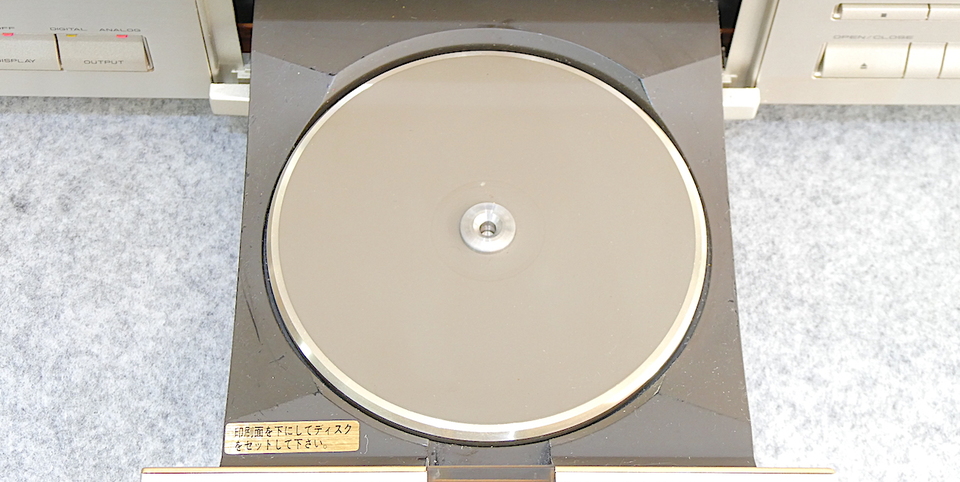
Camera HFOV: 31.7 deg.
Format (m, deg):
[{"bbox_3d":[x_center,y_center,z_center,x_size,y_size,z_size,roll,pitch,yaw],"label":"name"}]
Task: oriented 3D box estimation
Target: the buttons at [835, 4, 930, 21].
[{"bbox_3d":[0.120,-0.068,0.501,0.026,0.007,0.003,0,62,-1],"label":"buttons"}]

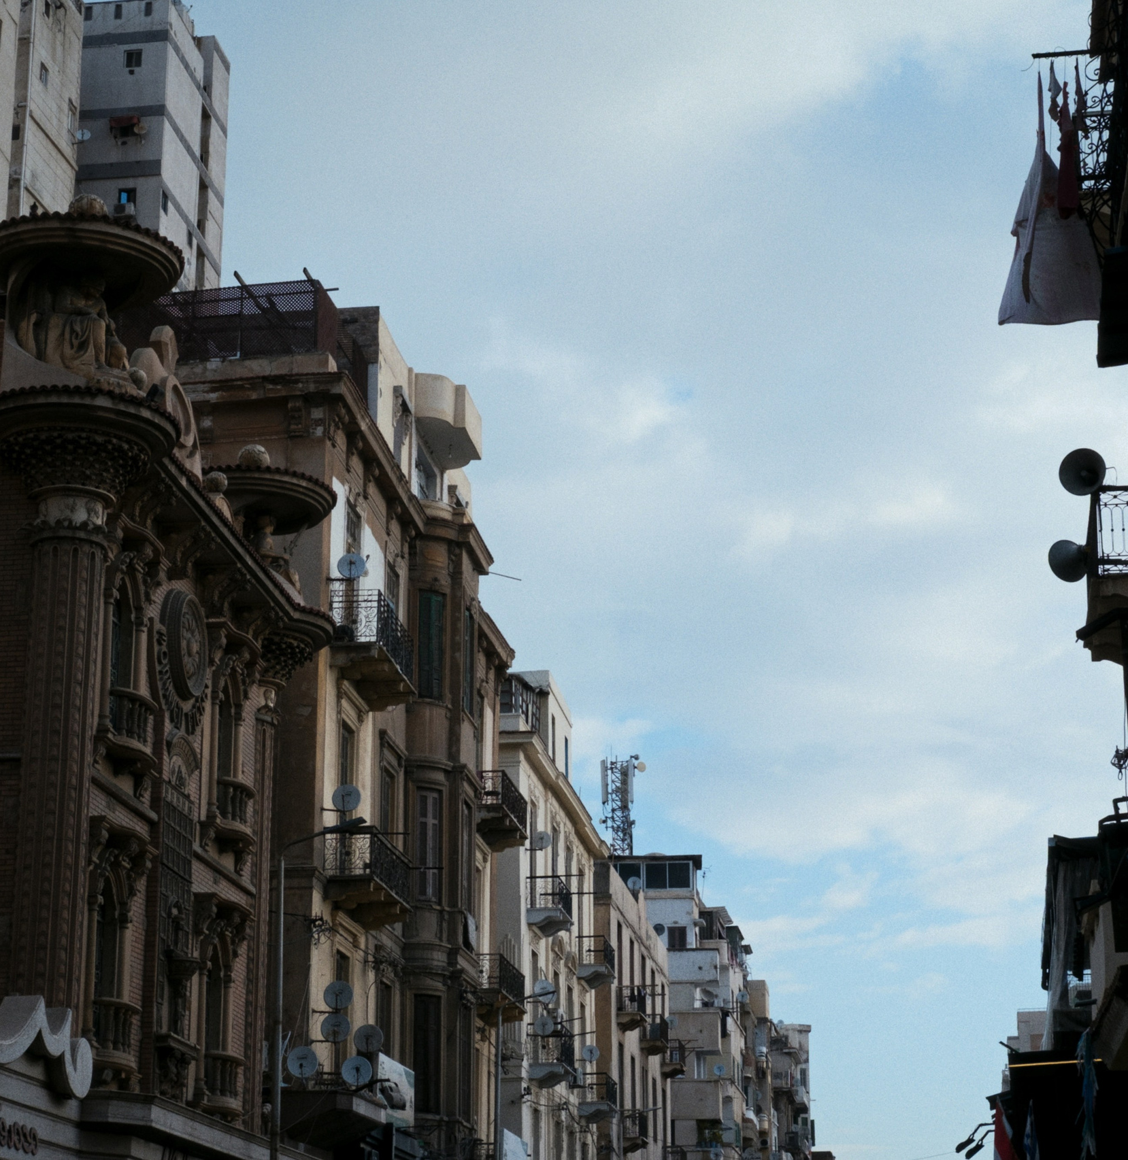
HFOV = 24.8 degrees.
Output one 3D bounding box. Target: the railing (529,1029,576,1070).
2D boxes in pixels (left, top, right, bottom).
[{"bbox_3d":[-0.330,14.025,75.689,0.950,0.950,2.850,-3,-18,8],"label":"railing"}]

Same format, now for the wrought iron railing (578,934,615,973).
[{"bbox_3d":[1.092,12.758,86.289,0.902,0.950,2.850,-3,-18,8],"label":"wrought iron railing"}]

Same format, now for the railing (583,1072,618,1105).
[{"bbox_3d":[1.163,17.081,85.167,0.902,0.950,2.850,-3,-18,8],"label":"railing"}]

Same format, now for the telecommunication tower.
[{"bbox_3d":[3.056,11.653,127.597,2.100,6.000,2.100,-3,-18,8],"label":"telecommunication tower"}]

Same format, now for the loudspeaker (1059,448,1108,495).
[{"bbox_3d":[5.436,-1.064,26.501,0.493,0.493,0.470,-10,-15,27],"label":"loudspeaker"}]

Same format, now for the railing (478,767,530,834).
[{"bbox_3d":[-1.819,6.281,71.330,0.950,0.950,4.085,-3,-18,8],"label":"railing"}]

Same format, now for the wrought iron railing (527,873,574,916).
[{"bbox_3d":[-0.382,9.710,77.159,0.950,0.950,2.755,-3,-18,8],"label":"wrought iron railing"}]

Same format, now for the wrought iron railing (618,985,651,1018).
[{"bbox_3d":[2.385,15.162,90.910,0.807,0.950,2.755,-3,-18,8],"label":"wrought iron railing"}]

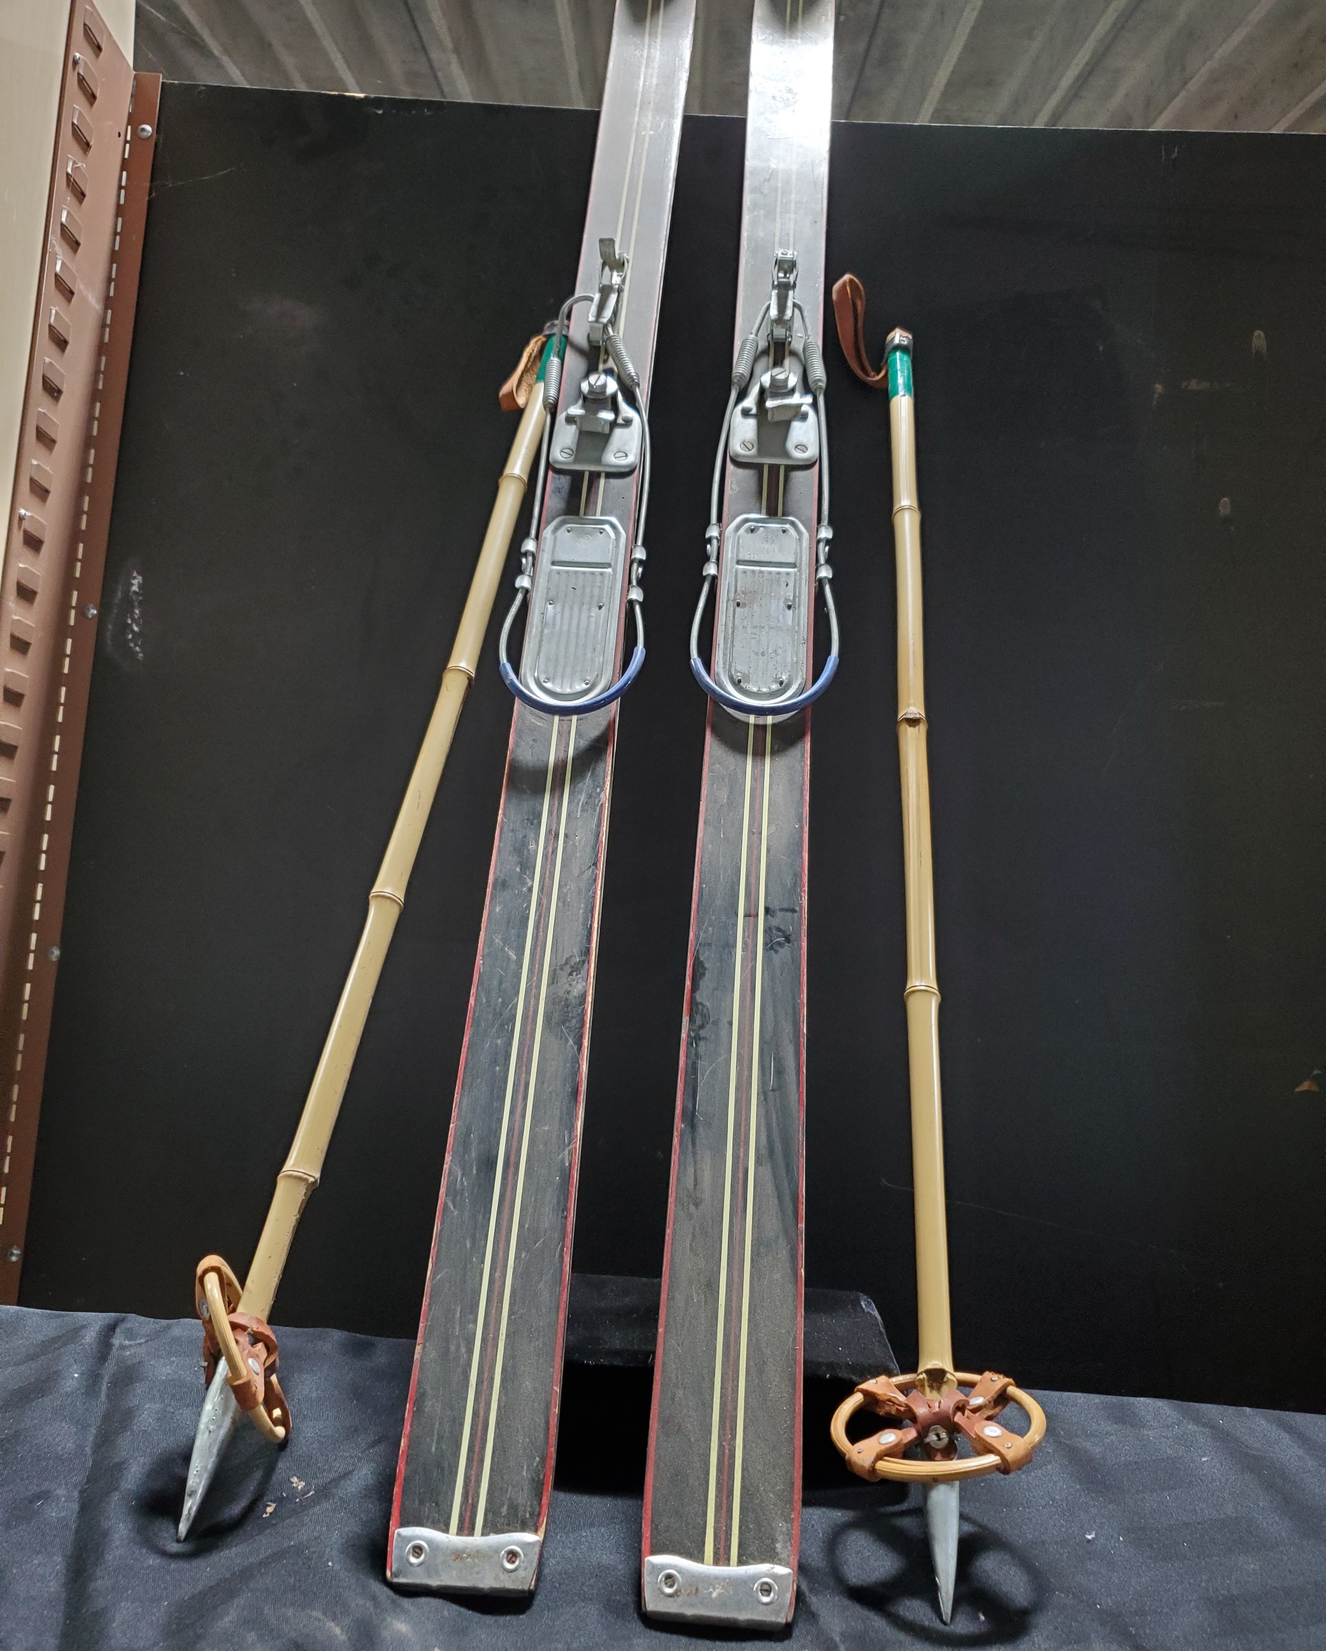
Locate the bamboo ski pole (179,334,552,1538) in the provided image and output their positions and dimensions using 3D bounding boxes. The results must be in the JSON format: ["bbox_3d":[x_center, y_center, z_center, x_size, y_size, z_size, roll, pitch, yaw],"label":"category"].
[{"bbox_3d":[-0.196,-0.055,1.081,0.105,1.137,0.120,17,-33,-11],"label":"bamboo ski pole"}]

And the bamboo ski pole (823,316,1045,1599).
[{"bbox_3d":[0.204,-0.050,1.073,0.132,1.194,0.115,-2,-34,11],"label":"bamboo ski pole"}]

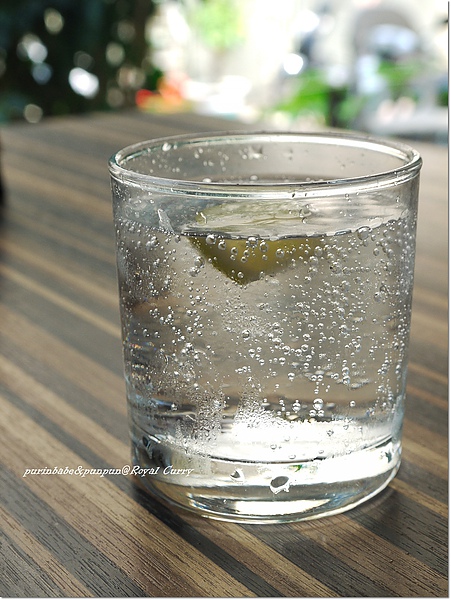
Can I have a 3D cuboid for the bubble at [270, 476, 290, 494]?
[{"bbox_3d":[0.014,0.047,0.272,0.006,0.005,0.003,-2,18,-3],"label":"bubble"}]

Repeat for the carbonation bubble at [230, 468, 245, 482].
[{"bbox_3d":[0.003,0.044,0.272,0.004,0.004,0.003,3,19,12],"label":"carbonation bubble"}]

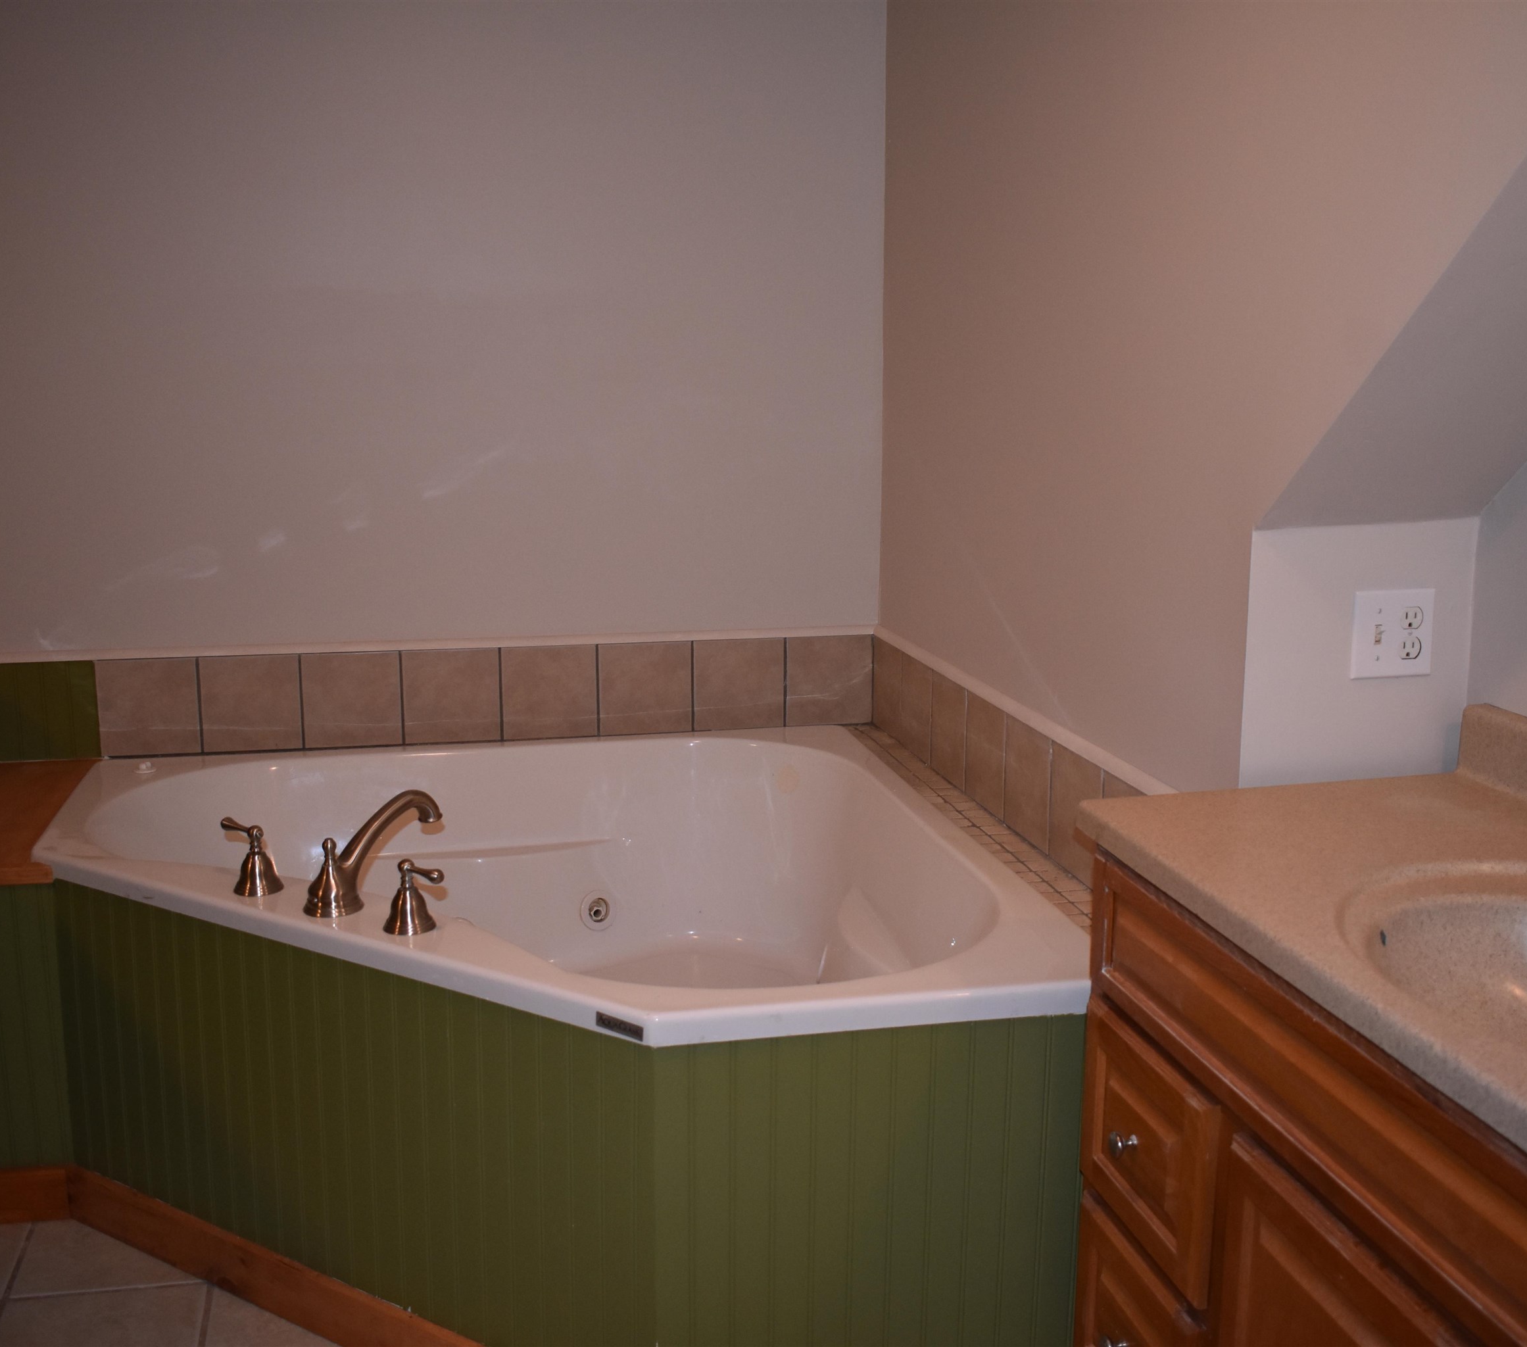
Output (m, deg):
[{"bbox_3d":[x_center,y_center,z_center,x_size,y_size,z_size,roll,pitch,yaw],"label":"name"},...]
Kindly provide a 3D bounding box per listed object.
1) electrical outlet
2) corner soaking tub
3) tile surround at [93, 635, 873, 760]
[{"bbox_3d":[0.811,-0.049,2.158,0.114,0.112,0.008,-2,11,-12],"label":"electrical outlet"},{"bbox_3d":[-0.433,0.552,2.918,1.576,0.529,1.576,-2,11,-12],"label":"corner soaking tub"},{"bbox_3d":[-0.560,0.044,3.624,1.655,0.201,0.015,-2,11,-12],"label":"tile surround"}]

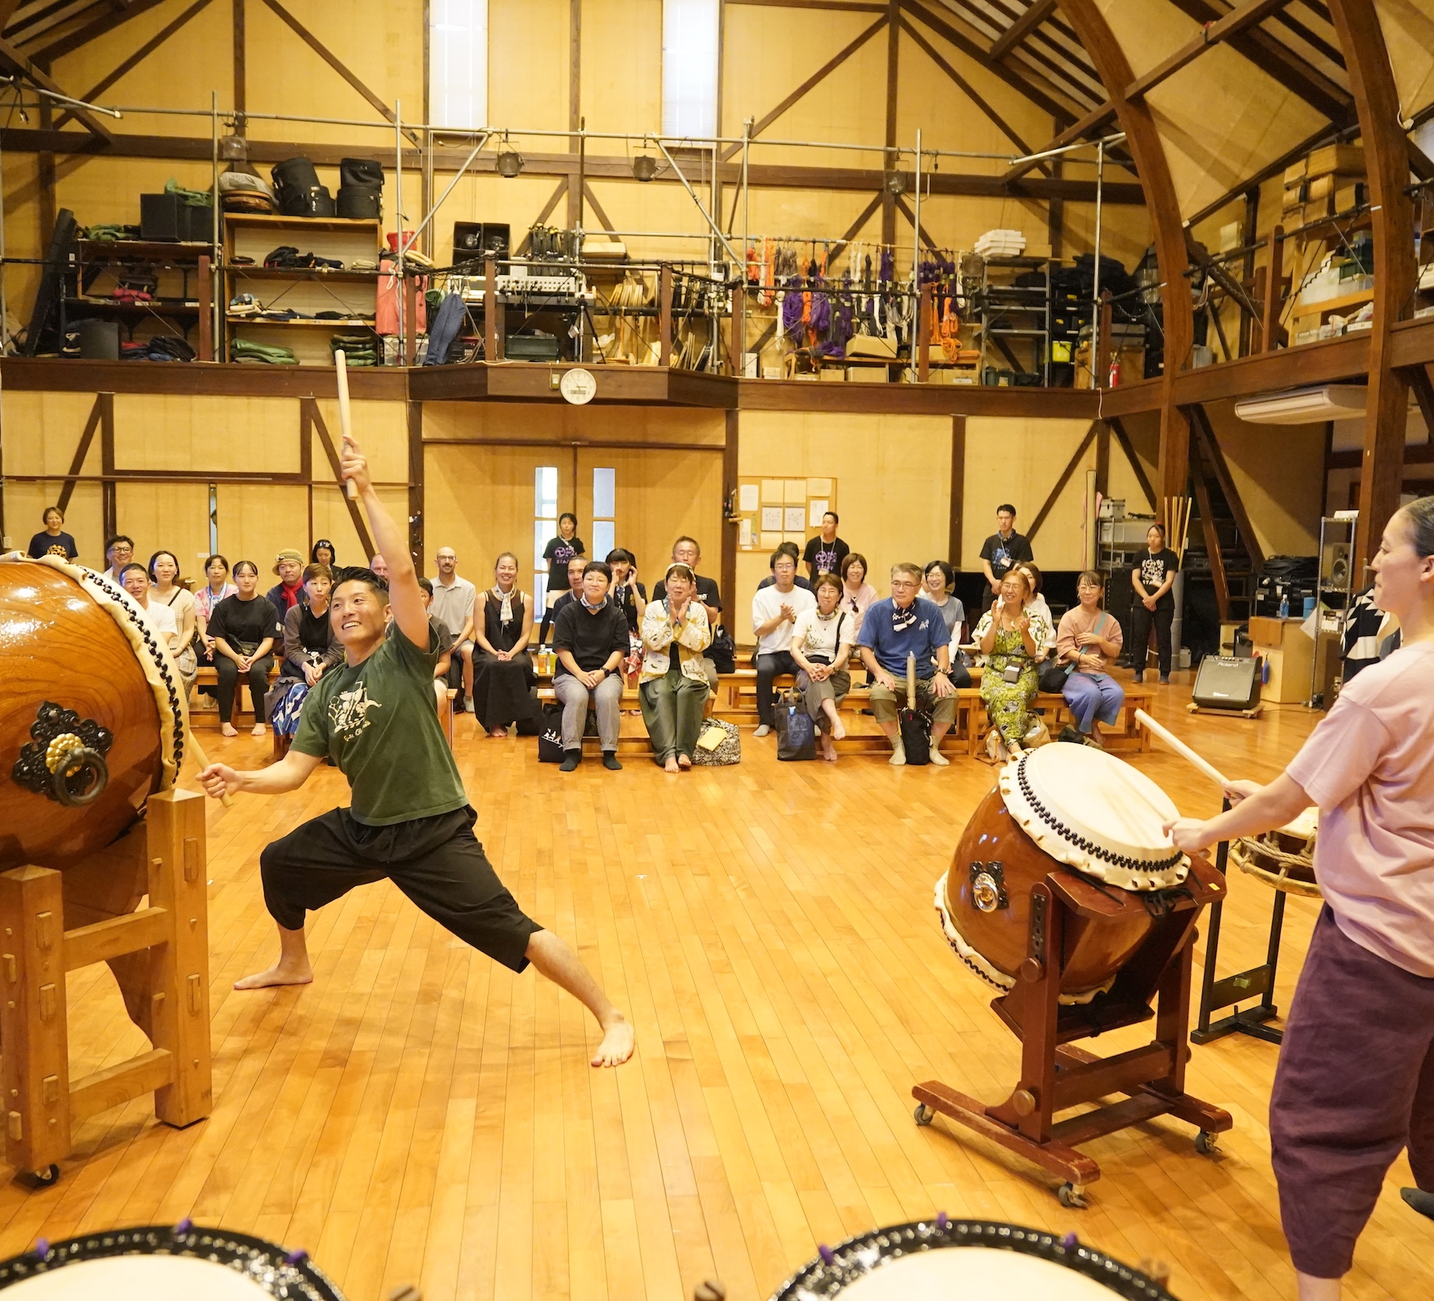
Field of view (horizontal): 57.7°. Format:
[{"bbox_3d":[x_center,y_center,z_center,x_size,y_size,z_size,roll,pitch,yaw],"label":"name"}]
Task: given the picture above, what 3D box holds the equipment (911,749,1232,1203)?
[{"bbox_3d":[0.904,0.758,3.370,0.580,1.050,0.690,-3,7,-35],"label":"equipment"}]

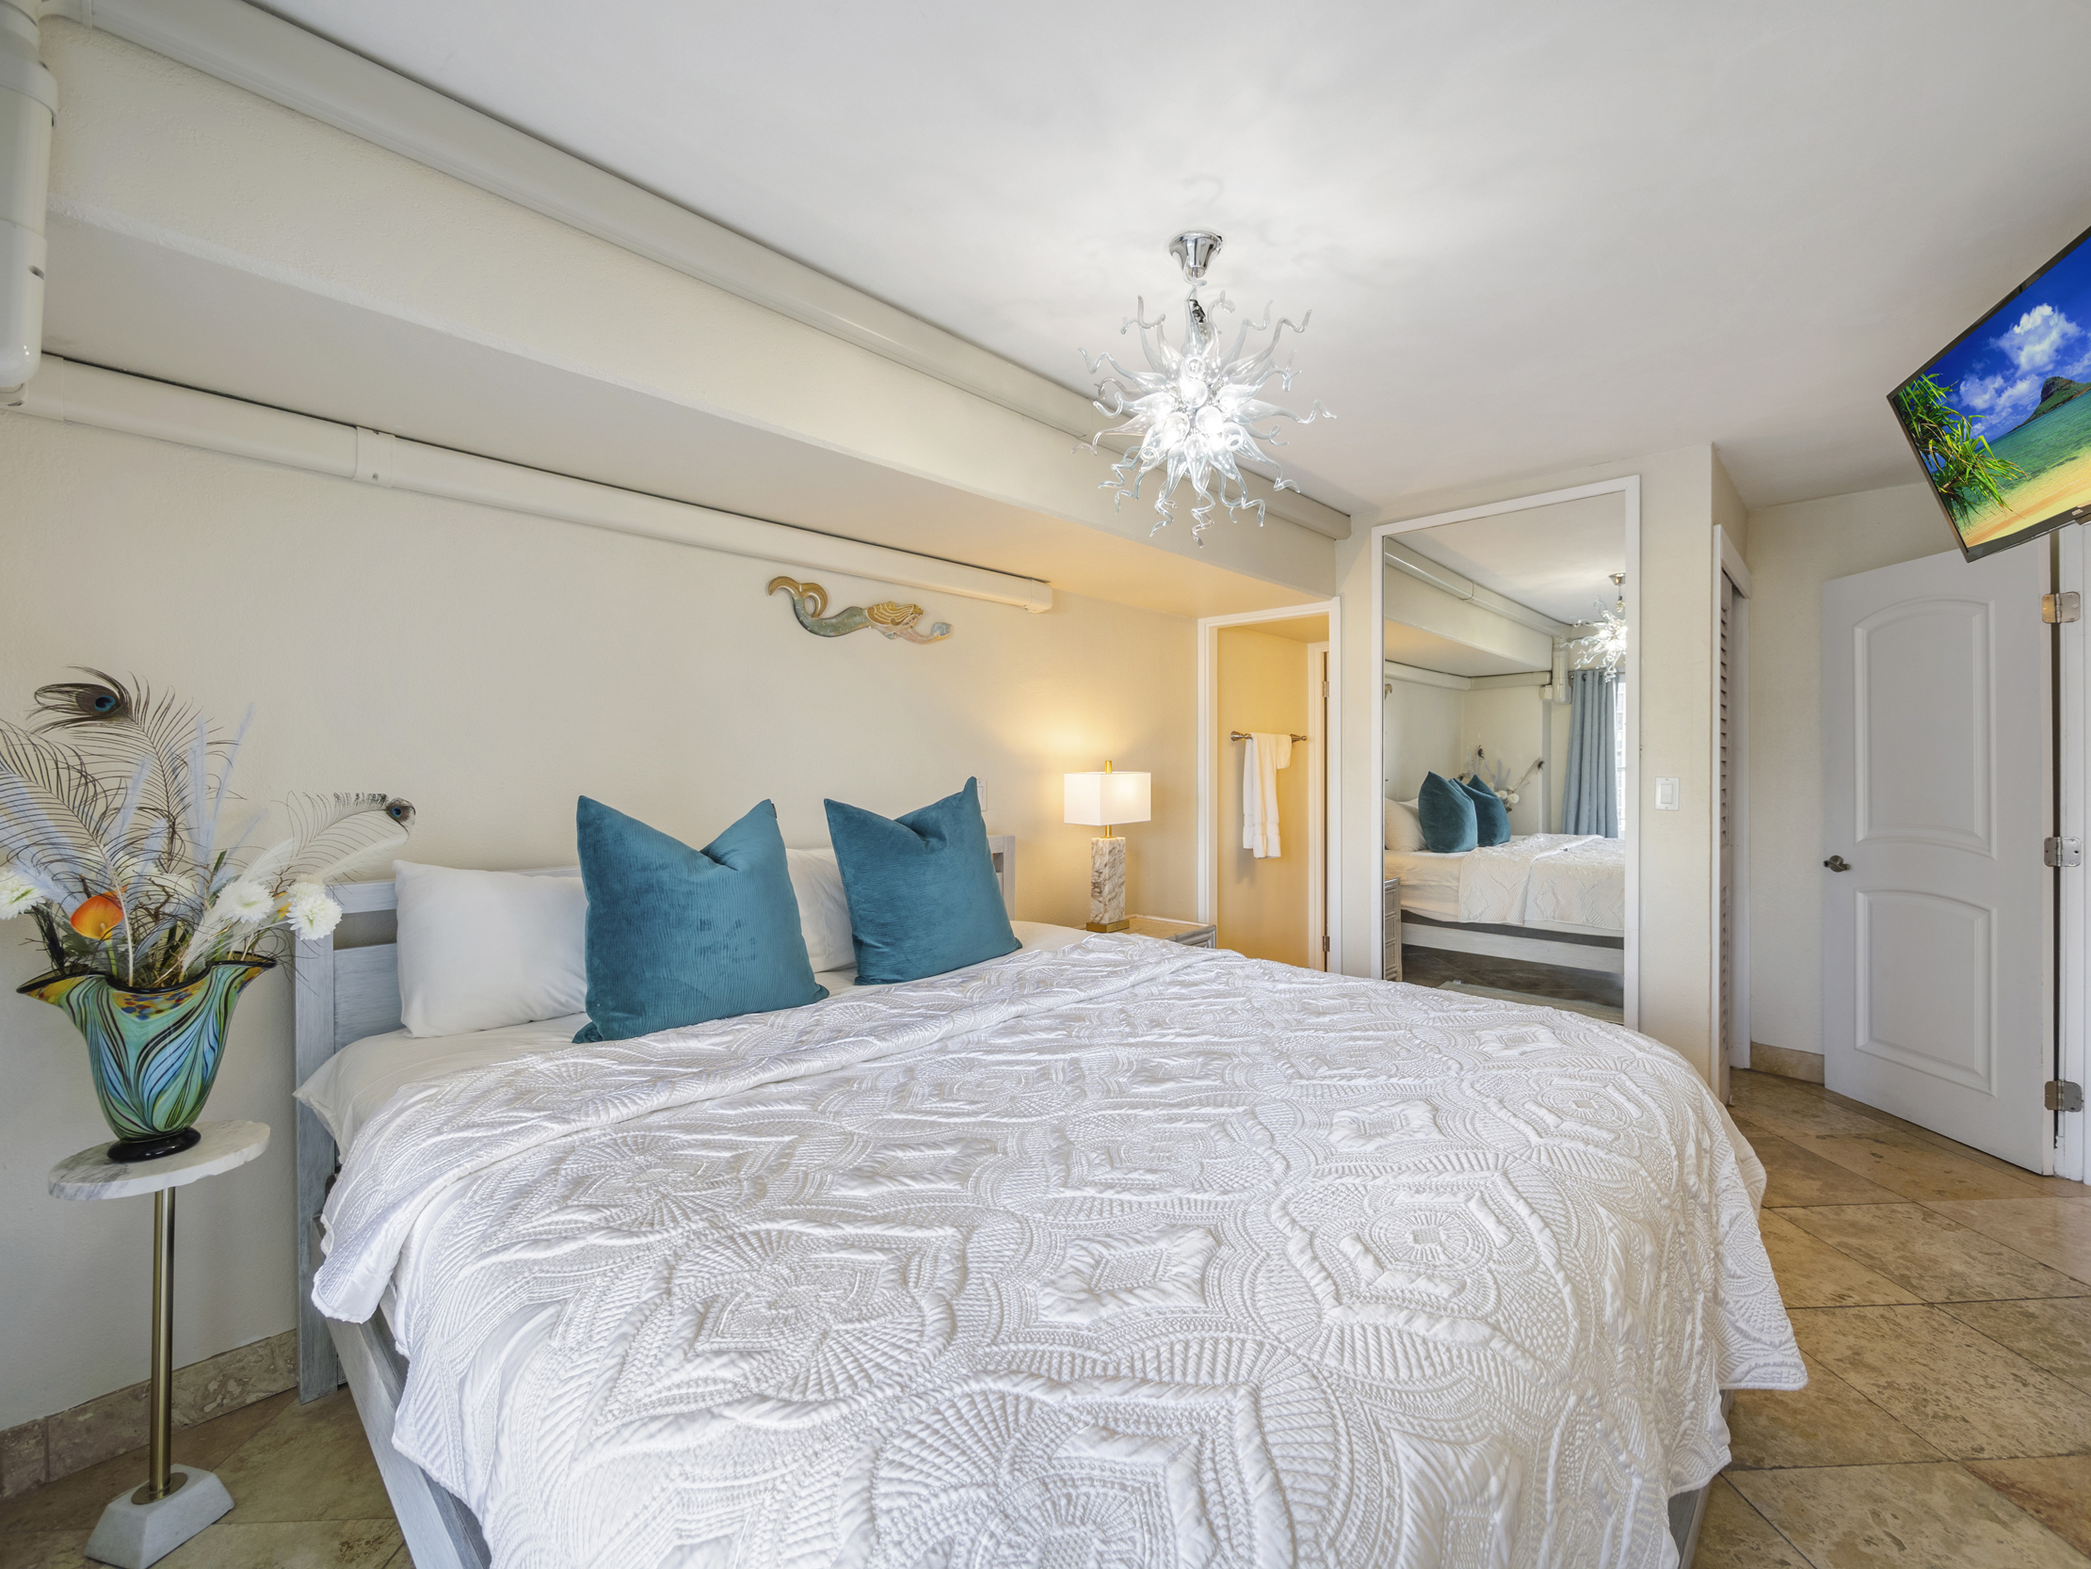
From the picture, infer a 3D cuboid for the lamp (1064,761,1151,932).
[{"bbox_3d":[0.268,0.257,3.574,0.200,0.711,0.332,0,1,44],"label":"lamp"}]

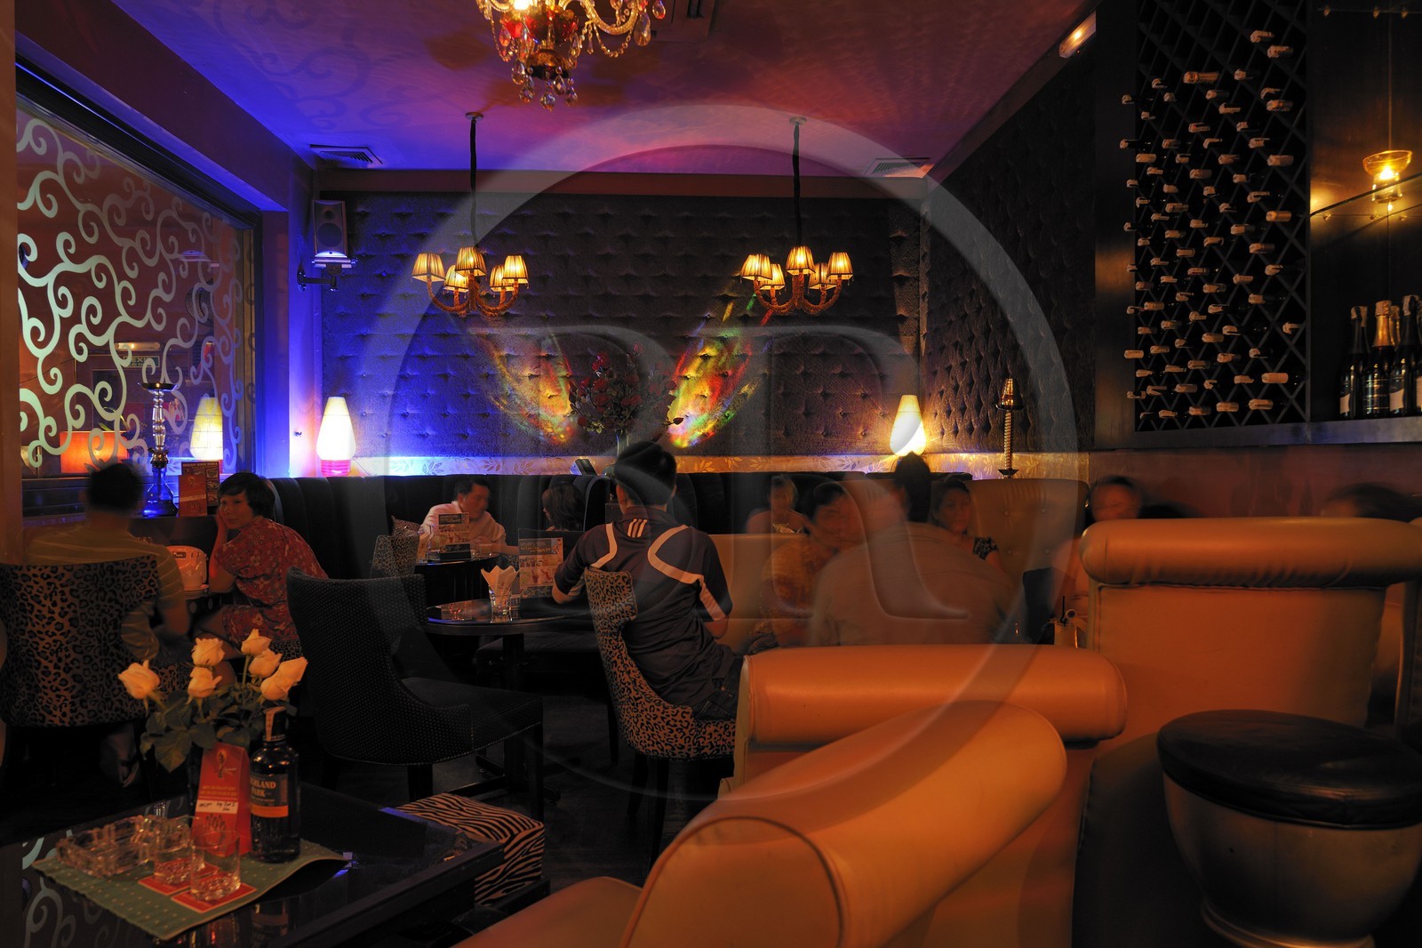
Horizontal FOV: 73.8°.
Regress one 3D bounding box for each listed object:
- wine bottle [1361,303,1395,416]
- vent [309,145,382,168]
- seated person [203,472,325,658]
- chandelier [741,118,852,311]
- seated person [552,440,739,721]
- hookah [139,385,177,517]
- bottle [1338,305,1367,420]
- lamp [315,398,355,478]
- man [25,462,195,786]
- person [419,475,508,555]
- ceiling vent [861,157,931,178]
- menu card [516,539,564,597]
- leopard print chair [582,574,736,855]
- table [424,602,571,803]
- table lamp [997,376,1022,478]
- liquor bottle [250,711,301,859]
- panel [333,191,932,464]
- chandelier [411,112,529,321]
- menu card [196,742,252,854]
[{"bbox_3d":[1.753,-0.293,2.470,0.089,0.312,0.089,0,0,2],"label":"wine bottle"},{"bbox_3d":[-2.294,-2.020,6.012,0.360,0.040,0.390,0,1,-4],"label":"vent"},{"bbox_3d":[-1.890,0.633,4.000,0.680,1.250,0.480,0,0,6],"label":"seated person"},{"bbox_3d":[0.477,-1.422,5.250,0.640,1.080,0.630,0,1,-3],"label":"chandelier"},{"bbox_3d":[-0.060,0.554,3.400,0.620,1.360,0.780,0,1,35],"label":"seated person"},{"bbox_3d":[-2.445,-0.116,4.200,0.145,0.578,0.145,0,1,-4],"label":"hookah"},{"bbox_3d":[1.744,-0.299,2.550,0.090,0.304,0.090,0,1,-4],"label":"bottle"},{"bbox_3d":[-2.295,-0.231,5.800,0.230,0.490,0.230,0,1,0],"label":"lamp"},{"bbox_3d":[-2.197,0.530,3.559,0.530,1.150,0.690,0,1,7],"label":"man"},{"bbox_3d":[-1.350,0.551,5.303,0.520,1.080,0.740,-1,1,-20],"label":"person"},{"bbox_3d":[1.211,-1.983,6.130,0.380,0.030,0.380,0,1,-3],"label":"ceiling vent"},{"bbox_3d":[-0.705,0.387,3.930,0.185,0.250,0.050,0,1,-12],"label":"menu card"},{"bbox_3d":[-0.080,0.776,3.240,0.650,0.920,0.540,0,1,-12],"label":"leopard print chair"},{"bbox_3d":[-0.783,0.882,3.757,0.710,0.700,0.710,0,1,-3],"label":"table"},{"bbox_3d":[1.385,-0.214,4.400,0.122,0.470,0.122,0,1,0],"label":"table lamp"},{"bbox_3d":[-0.762,0.539,1.660,0.082,0.253,0.080,0,1,15],"label":"liquor bottle"},{"bbox_3d":[-0.568,-0.977,6.230,3.920,1.720,0.080,0,1,-3],"label":"panel"},{"bbox_3d":[-1.306,-1.409,5.170,0.650,1.120,0.640,0,1,-3],"label":"chandelier"},{"bbox_3d":[-0.913,0.603,1.760,0.096,0.200,0.055,0,0,9],"label":"menu card"}]

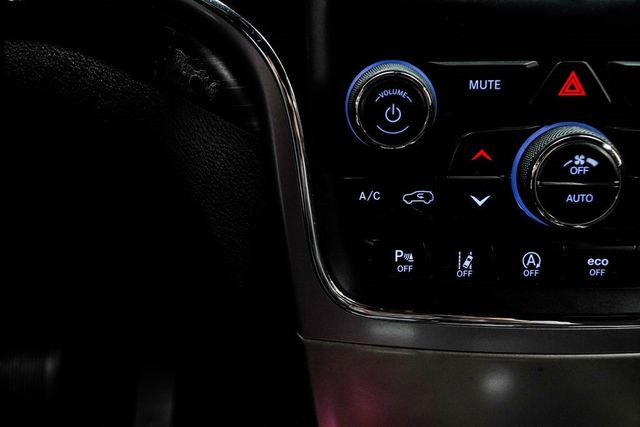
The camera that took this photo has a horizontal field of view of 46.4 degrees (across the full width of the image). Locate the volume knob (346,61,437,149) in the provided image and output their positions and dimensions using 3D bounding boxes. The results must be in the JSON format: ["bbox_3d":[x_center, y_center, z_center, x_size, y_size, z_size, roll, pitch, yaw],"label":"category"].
[{"bbox_3d":[0.031,-0.045,0.320,0.040,0.040,0.017,0,13,2],"label":"volume knob"}]

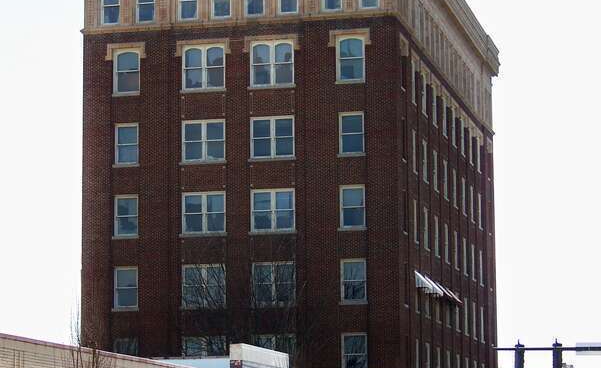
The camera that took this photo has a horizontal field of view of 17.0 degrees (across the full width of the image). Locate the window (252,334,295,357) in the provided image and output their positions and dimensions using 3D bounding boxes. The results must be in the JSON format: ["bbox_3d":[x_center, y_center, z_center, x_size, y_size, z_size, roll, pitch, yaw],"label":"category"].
[{"bbox_3d":[-1.163,7.776,90.292,2.020,1.970,0.160,-2,-8,13],"label":"window"}]

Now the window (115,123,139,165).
[{"bbox_3d":[-7.873,-1.809,91.188,1.100,1.870,0.150,-2,-8,13],"label":"window"}]

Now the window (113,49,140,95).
[{"bbox_3d":[-7.990,-5.154,92.487,1.320,2.074,0.160,-2,-9,13],"label":"window"}]

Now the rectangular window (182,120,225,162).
[{"bbox_3d":[-4.318,-1.935,90.361,2.000,1.830,0.150,-2,-8,13],"label":"rectangular window"}]

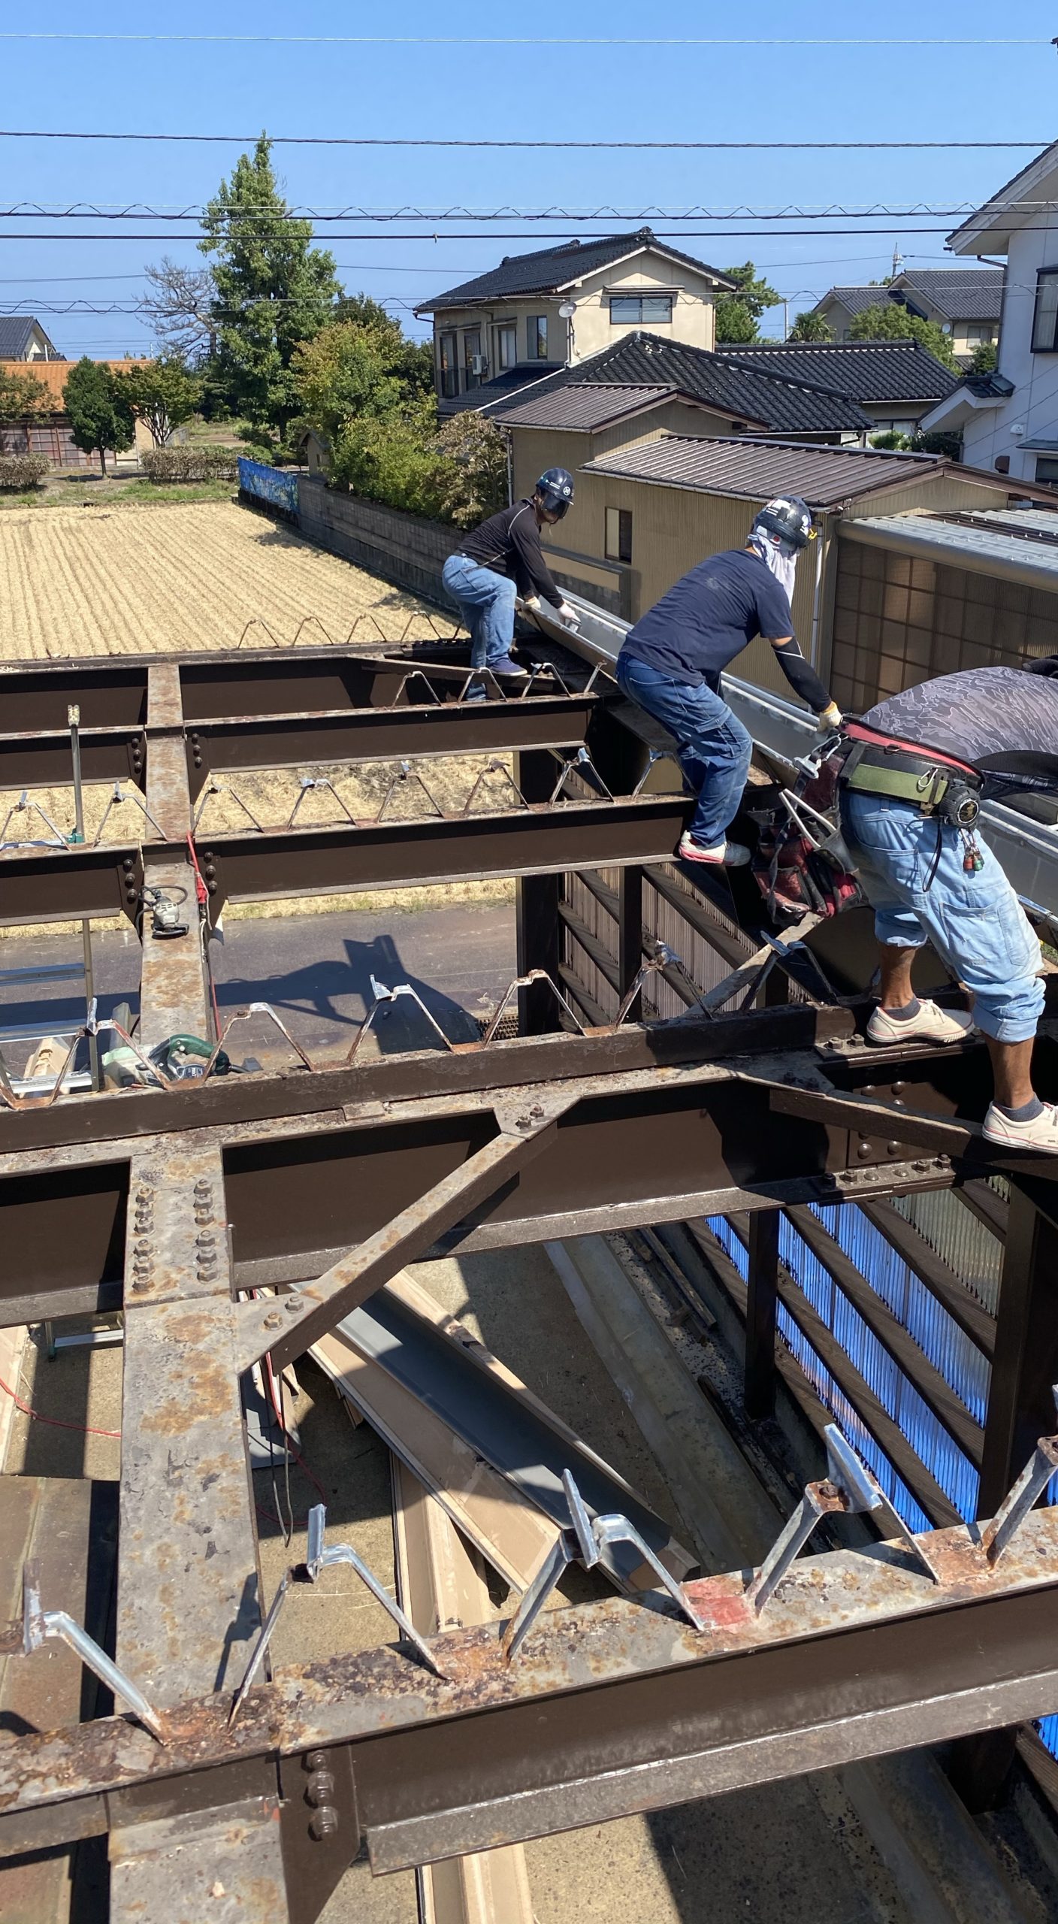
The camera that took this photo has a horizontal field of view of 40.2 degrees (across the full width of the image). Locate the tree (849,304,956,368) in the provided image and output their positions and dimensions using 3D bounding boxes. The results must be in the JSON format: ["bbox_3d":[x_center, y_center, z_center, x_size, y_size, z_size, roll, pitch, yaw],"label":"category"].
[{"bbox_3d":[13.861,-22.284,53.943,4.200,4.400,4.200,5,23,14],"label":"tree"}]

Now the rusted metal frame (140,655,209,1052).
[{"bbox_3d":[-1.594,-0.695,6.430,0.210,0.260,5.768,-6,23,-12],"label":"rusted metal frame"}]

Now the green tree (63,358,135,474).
[{"bbox_3d":[-20.107,-25.239,67.143,3.401,5.162,3.401,-6,23,-14],"label":"green tree"}]

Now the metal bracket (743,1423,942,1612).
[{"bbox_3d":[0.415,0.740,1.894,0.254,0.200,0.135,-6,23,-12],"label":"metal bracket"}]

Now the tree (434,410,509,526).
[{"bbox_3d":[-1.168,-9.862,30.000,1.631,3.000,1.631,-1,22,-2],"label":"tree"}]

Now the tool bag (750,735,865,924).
[{"bbox_3d":[0.630,-0.295,3.283,0.200,0.400,0.220,-20,29,-39],"label":"tool bag"}]

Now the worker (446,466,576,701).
[{"bbox_3d":[-0.110,-2.240,8.500,0.780,1.360,0.550,-4,22,-6],"label":"worker"}]

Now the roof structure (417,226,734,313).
[{"bbox_3d":[0.778,-19.759,41.857,4.900,1.650,13.400,-8,23,-17],"label":"roof structure"}]

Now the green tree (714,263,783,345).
[{"bbox_3d":[7.821,-20.883,52.038,3.200,7.590,3.200,2,23,8],"label":"green tree"}]

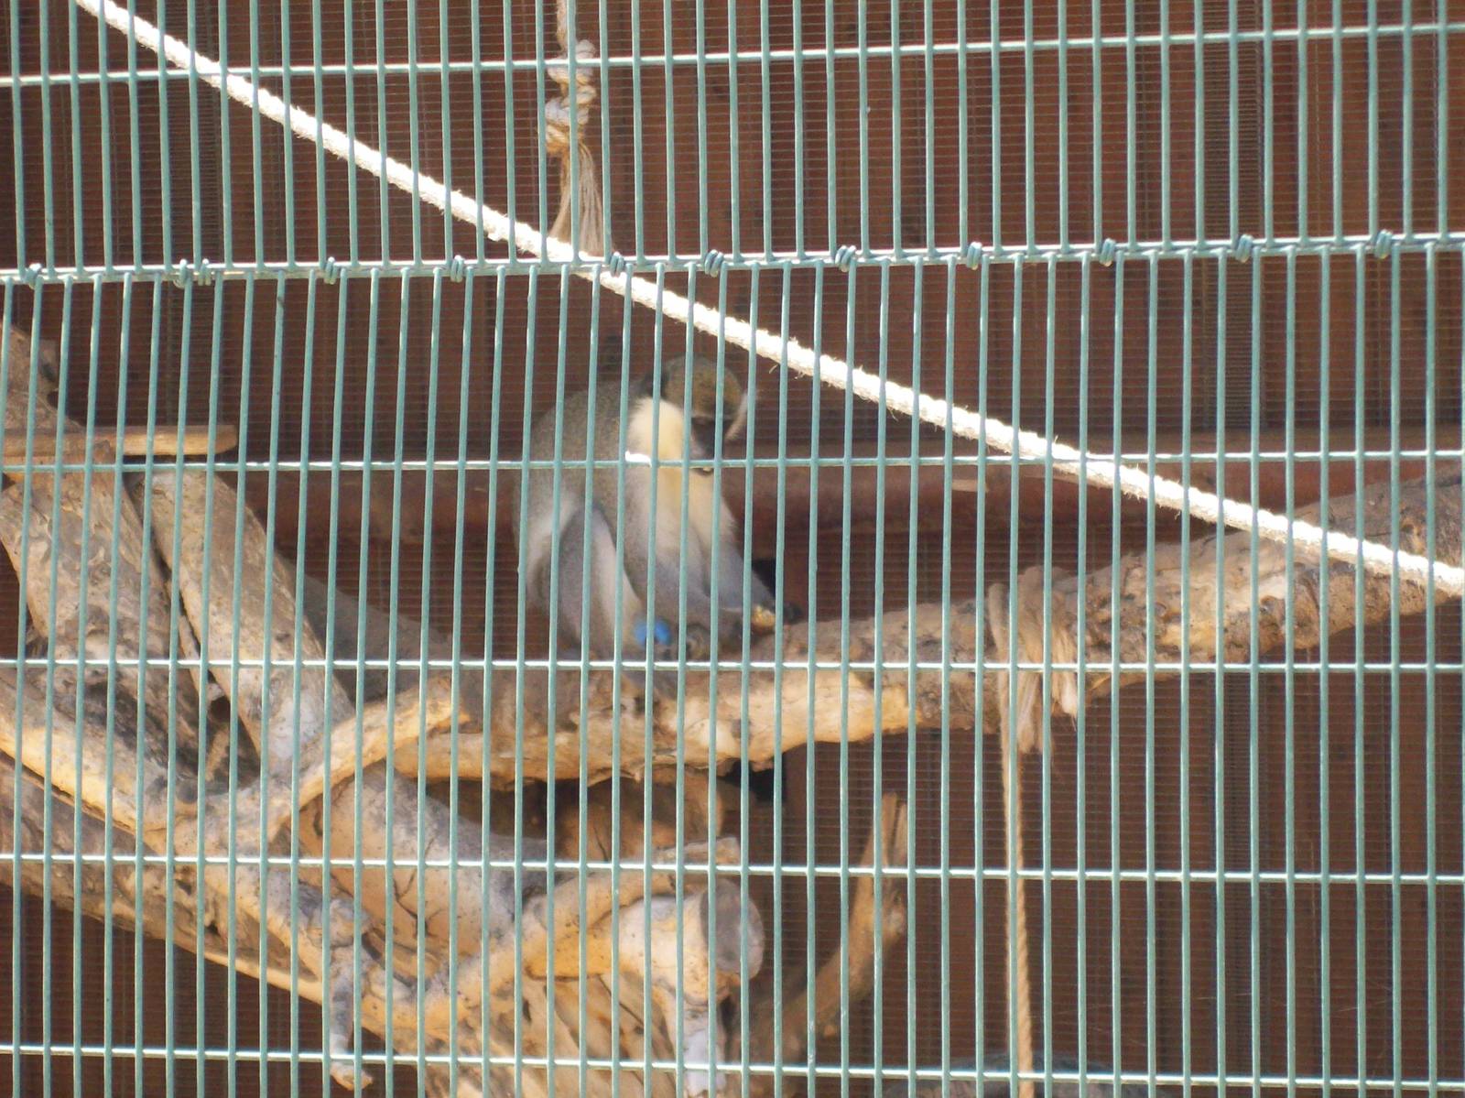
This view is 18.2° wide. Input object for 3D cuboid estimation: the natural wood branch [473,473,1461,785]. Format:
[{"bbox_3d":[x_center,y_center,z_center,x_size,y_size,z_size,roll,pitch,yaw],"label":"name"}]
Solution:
[{"bbox_3d":[0.265,0.115,5.298,1.210,0.191,0.200,-11,0,12],"label":"natural wood branch"}]

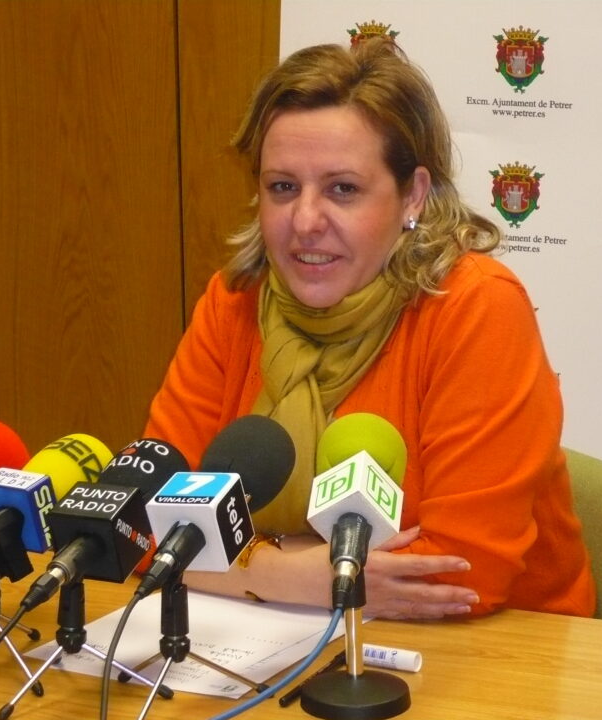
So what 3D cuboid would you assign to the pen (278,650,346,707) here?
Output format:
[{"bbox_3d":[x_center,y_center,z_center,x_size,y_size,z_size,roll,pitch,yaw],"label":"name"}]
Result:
[{"bbox_3d":[0.015,0.268,2.293,0.011,0.011,0.143,5,14,24],"label":"pen"}]

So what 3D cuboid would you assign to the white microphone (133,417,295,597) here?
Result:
[{"bbox_3d":[-0.079,0.131,2.270,0.077,0.077,0.268,0,28,23],"label":"white microphone"}]

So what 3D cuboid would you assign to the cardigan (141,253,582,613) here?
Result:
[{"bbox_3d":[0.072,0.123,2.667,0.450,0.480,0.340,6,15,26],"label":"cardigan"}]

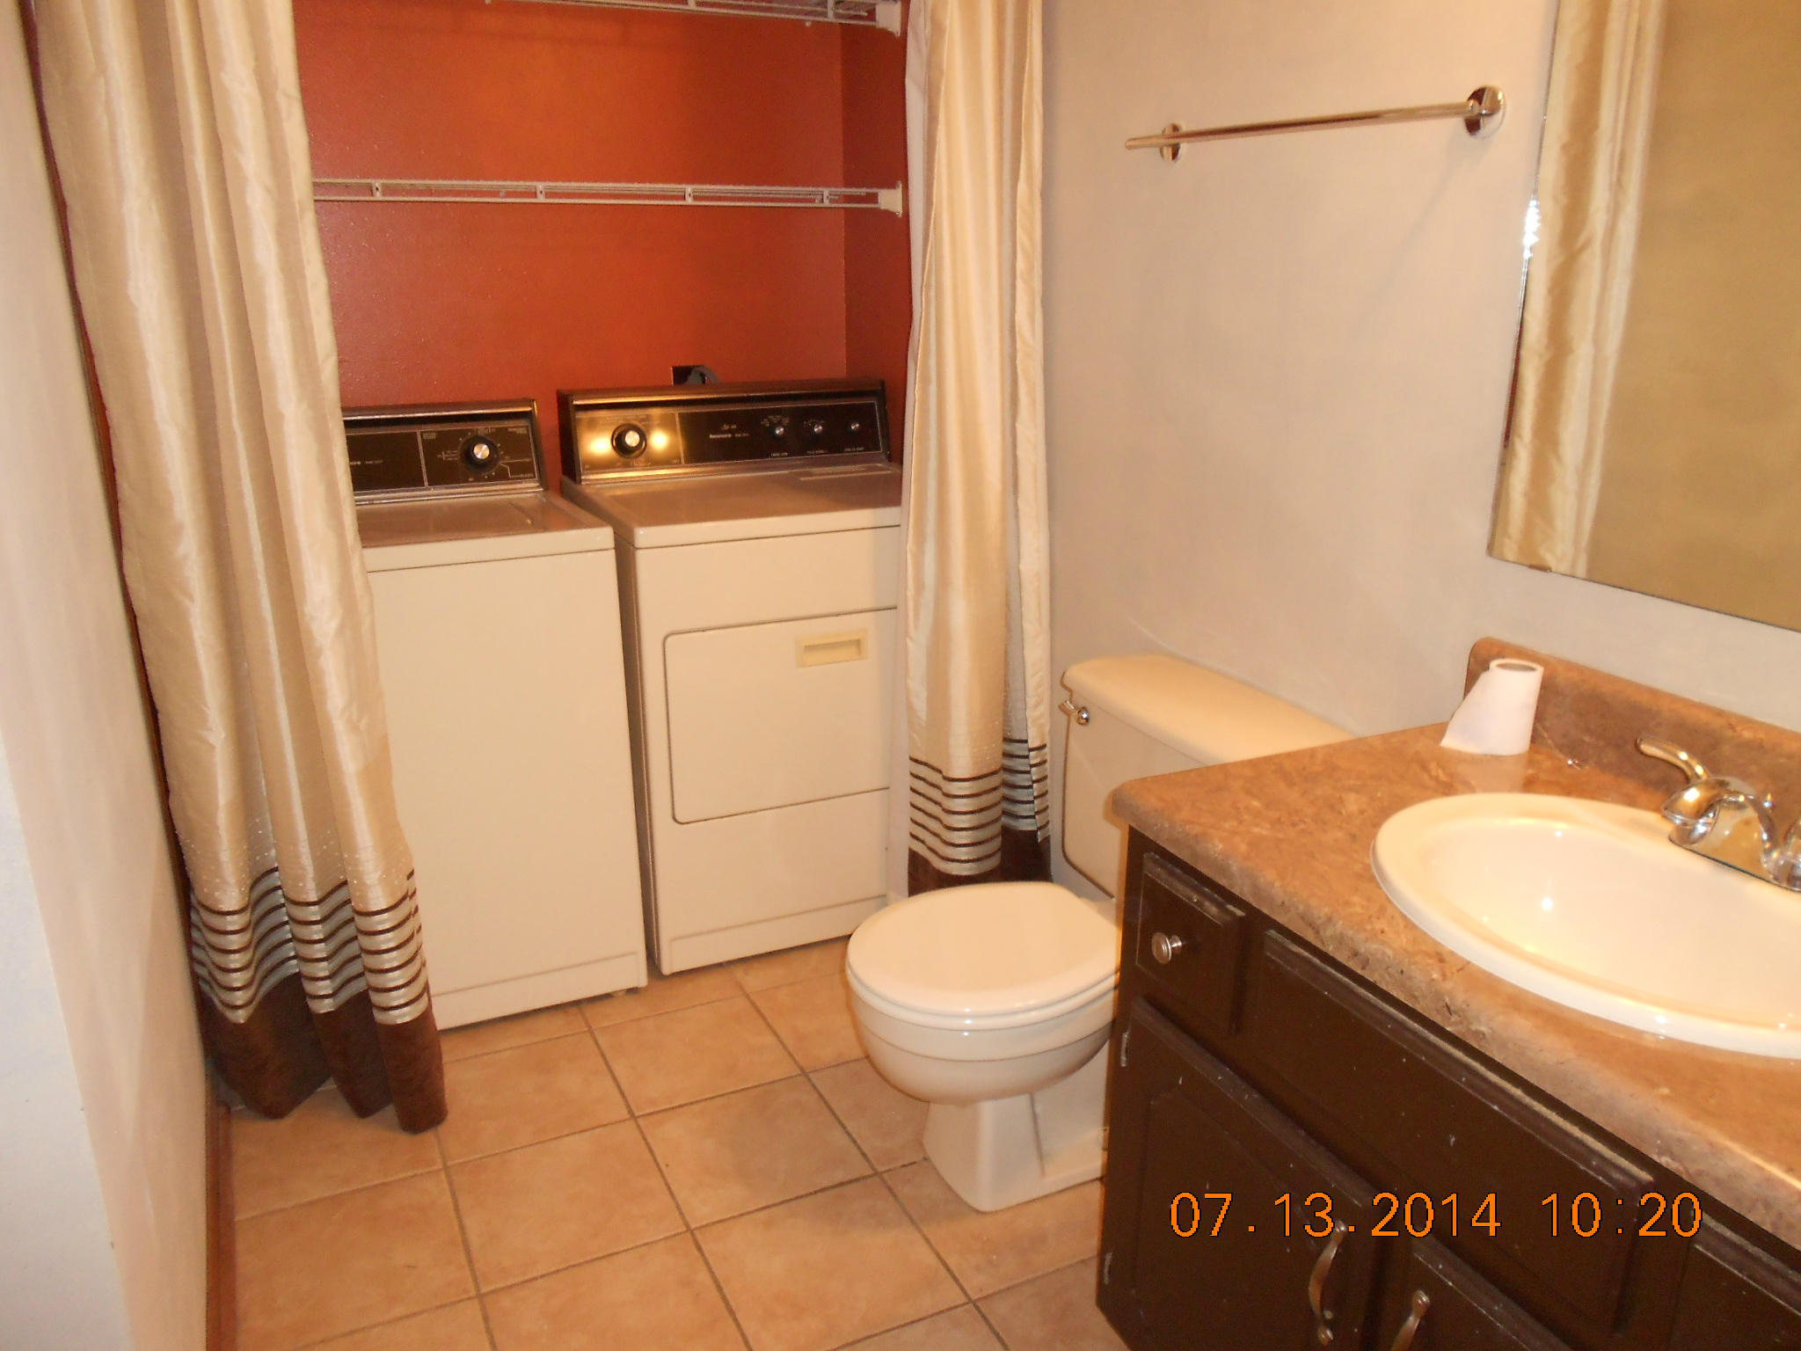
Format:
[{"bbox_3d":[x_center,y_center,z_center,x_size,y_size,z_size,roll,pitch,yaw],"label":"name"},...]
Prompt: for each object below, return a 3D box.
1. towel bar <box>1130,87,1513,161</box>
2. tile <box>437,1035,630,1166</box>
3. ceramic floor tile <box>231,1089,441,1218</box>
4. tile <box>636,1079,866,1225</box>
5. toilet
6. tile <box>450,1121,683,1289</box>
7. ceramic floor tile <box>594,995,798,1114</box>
[{"bbox_3d":[0.545,-0.770,1.906,0.065,0.058,0.711,-8,19,-25],"label":"towel bar"},{"bbox_3d":[-0.640,0.715,2.308,0.297,0.010,0.297,-8,19,-25],"label":"tile"},{"bbox_3d":[-0.912,0.752,2.180,0.297,0.010,0.297,-8,19,-25],"label":"ceramic floor tile"},{"bbox_3d":[-0.236,0.758,2.175,0.297,0.010,0.297,-8,19,-25],"label":"tile"},{"bbox_3d":[0.252,0.415,2.074,0.707,0.713,0.519,-8,19,-25],"label":"toilet"},{"bbox_3d":[-0.508,0.795,2.048,0.297,0.010,0.297,-8,19,-25],"label":"tile"},{"bbox_3d":[-0.369,0.679,2.435,0.297,0.010,0.297,-8,19,-25],"label":"ceramic floor tile"}]

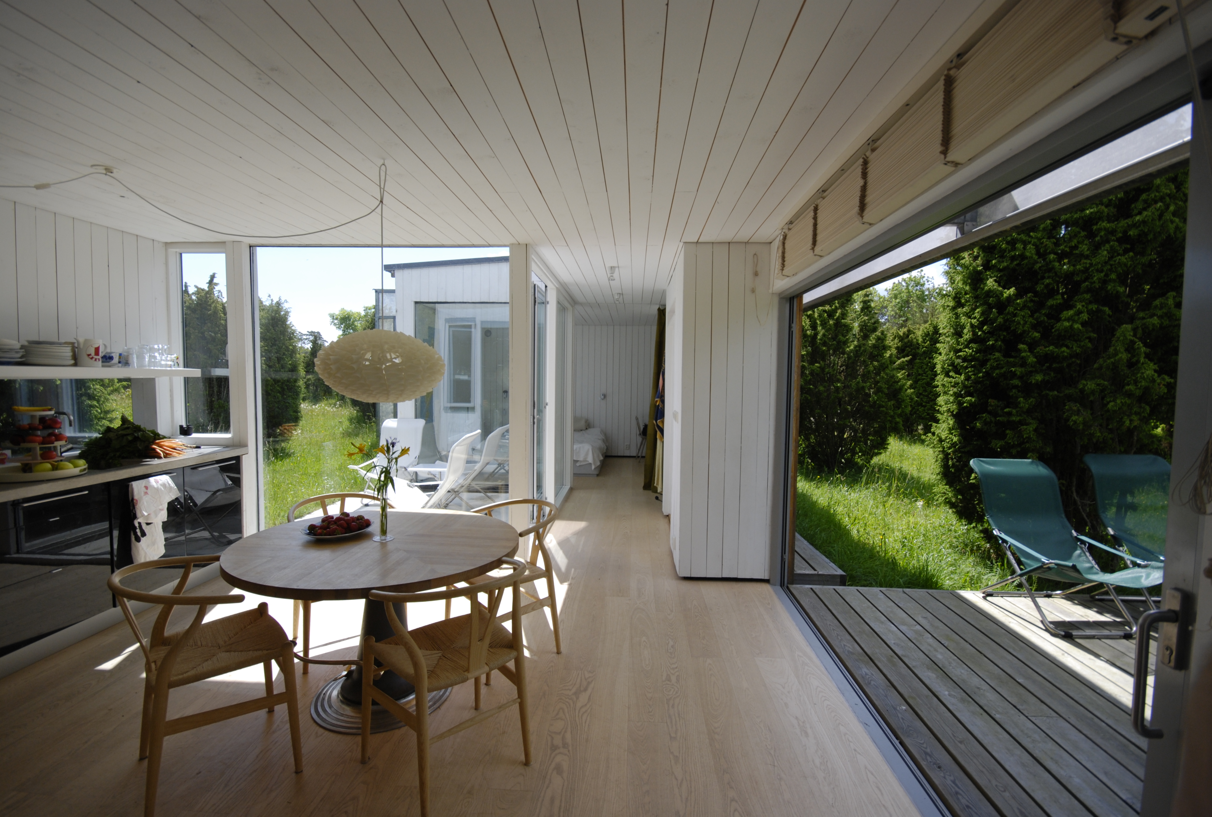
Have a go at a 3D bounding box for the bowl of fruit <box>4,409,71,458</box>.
[{"bbox_3d":[-3.183,0.135,2.838,0.240,0.280,0.240,-2,5,-42],"label":"bowl of fruit"}]

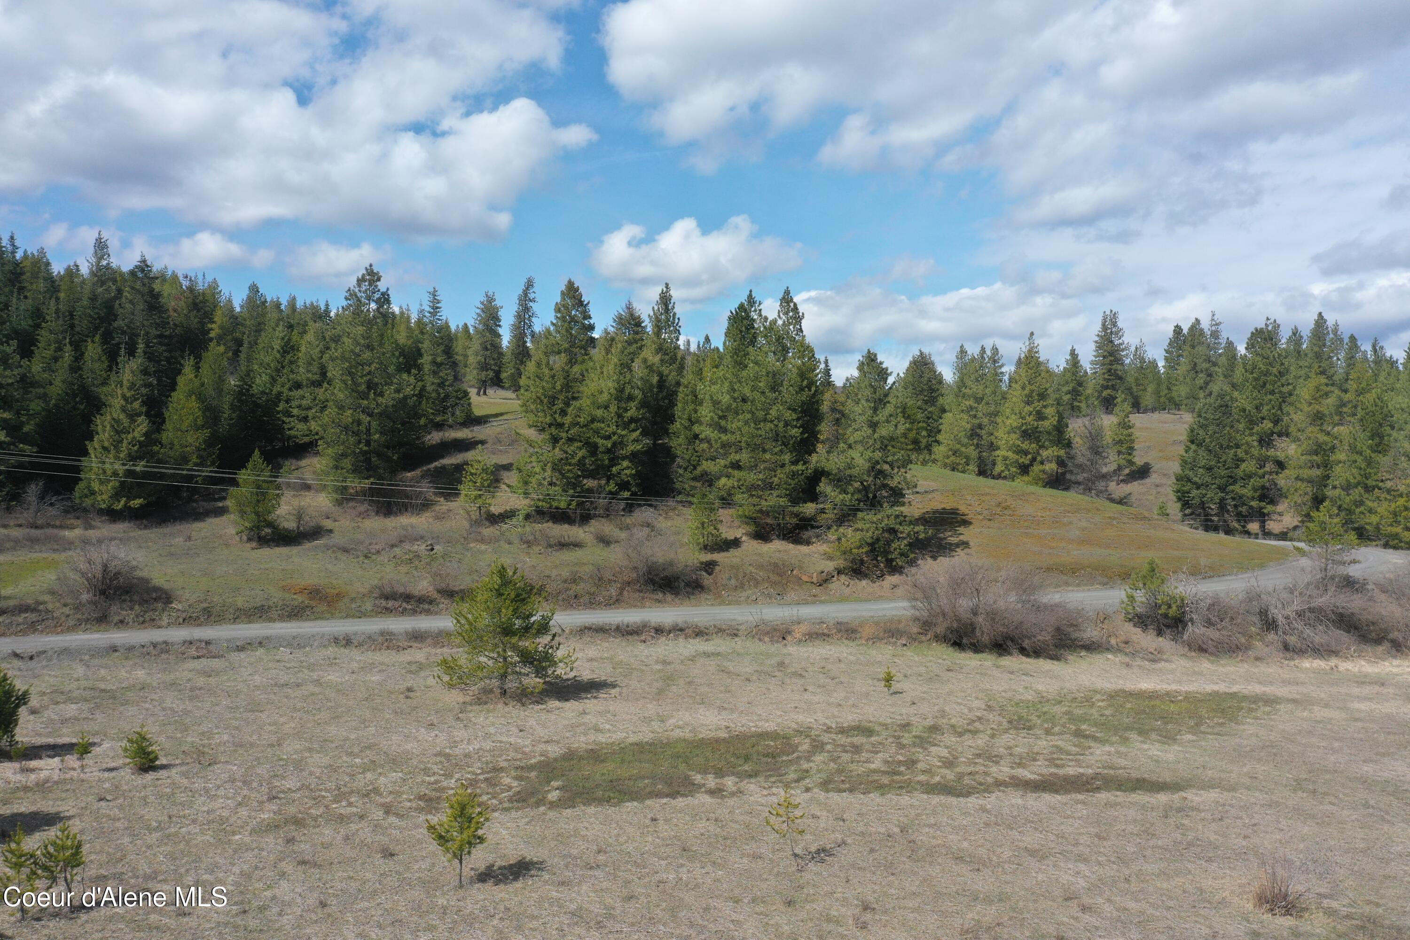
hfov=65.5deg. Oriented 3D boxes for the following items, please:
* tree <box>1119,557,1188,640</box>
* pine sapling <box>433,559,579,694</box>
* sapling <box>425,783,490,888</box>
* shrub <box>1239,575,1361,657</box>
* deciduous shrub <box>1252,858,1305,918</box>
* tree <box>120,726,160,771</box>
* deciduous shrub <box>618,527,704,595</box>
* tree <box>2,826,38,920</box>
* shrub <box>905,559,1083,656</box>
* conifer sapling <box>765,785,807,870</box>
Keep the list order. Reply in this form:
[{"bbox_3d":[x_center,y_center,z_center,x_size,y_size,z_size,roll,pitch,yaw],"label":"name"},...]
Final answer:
[{"bbox_3d":[26.640,7.505,64.915,4.110,4.460,3.700,0,2,0],"label":"tree"},{"bbox_3d":[-9.352,7.382,51.316,6.350,6.330,6.220,0,2,0],"label":"pine sapling"},{"bbox_3d":[-6.764,9.947,29.941,1.740,2.840,1.660,0,2,0],"label":"sapling"},{"bbox_3d":[34.060,8.095,62.421,6.810,4.160,5.620,0,2,0],"label":"shrub"},{"bbox_3d":[14.845,10.715,28.393,1.340,1.420,1.210,0,2,0],"label":"deciduous shrub"},{"bbox_3d":[-20.739,10.174,40.254,1.460,1.590,1.380,0,2,0],"label":"tree"},{"bbox_3d":[-3.174,6.386,78.913,6.070,4.540,5.010,0,2,0],"label":"deciduous shrub"},{"bbox_3d":[-17.438,10.222,27.863,0.920,2.440,0.920,0,2,0],"label":"tree"},{"bbox_3d":[16.637,7.623,62.403,10.030,5.110,7.760,0,2,0],"label":"shrub"},{"bbox_3d":[2.298,10.119,31.074,1.190,2.400,1.130,0,2,0],"label":"conifer sapling"}]

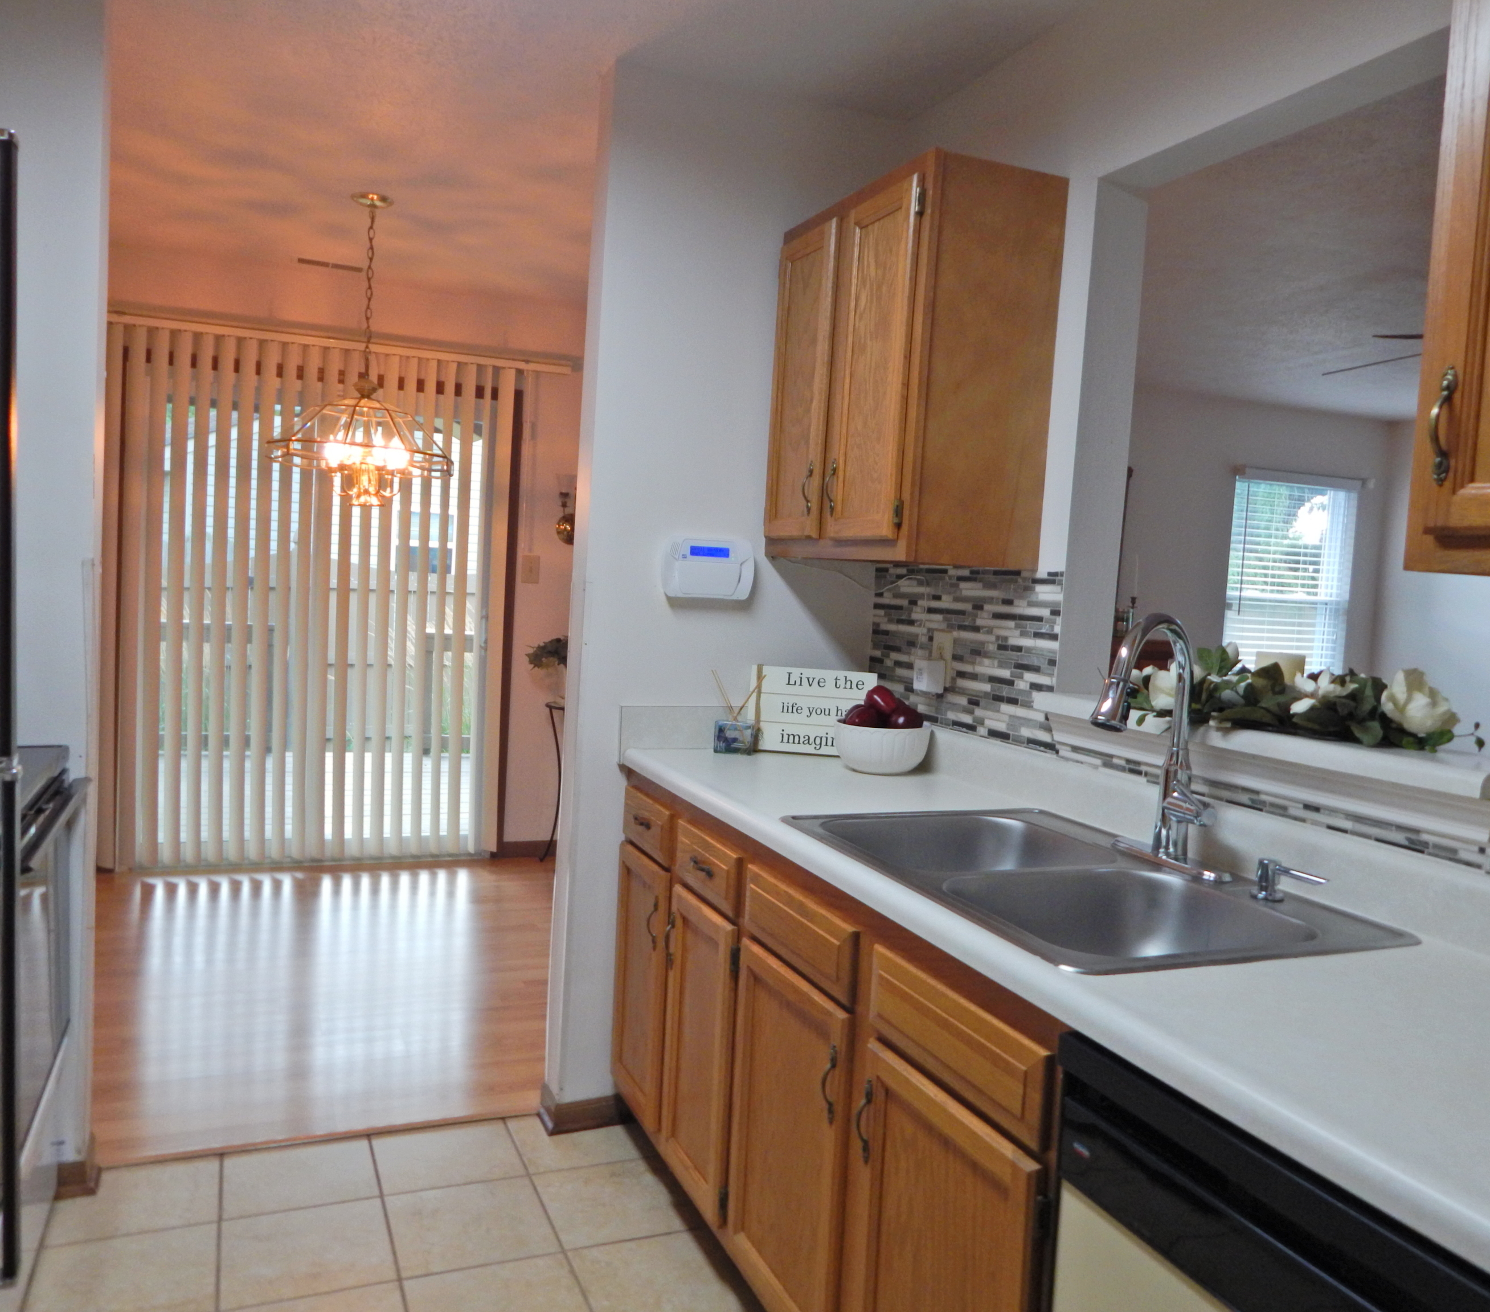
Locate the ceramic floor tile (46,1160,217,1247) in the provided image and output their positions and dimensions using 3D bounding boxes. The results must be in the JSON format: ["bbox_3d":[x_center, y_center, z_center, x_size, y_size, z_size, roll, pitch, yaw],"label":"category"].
[{"bbox_3d":[-1.216,1.096,2.242,0.300,0.010,0.265,2,4,-24],"label":"ceramic floor tile"}]

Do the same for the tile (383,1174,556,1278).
[{"bbox_3d":[-0.544,1.138,2.216,0.302,0.010,0.302,2,4,-24],"label":"tile"}]

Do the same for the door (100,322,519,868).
[{"bbox_3d":[-1.758,-0.163,4.683,1.560,2.090,0.100,2,4,-24],"label":"door"}]

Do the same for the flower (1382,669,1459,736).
[{"bbox_3d":[0.934,0.064,1.537,0.108,0.094,0.100,5,4,25],"label":"flower"}]

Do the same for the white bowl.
[{"bbox_3d":[0.305,0.203,2.482,0.212,0.100,0.212,3,4,0],"label":"white bowl"}]

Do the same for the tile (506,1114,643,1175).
[{"bbox_3d":[-0.391,1.120,2.607,0.290,0.010,0.270,2,4,-24],"label":"tile"}]

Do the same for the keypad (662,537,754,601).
[{"bbox_3d":[-0.088,-0.203,2.603,0.208,0.138,0.035,2,4,-24],"label":"keypad"}]

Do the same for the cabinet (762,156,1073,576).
[{"bbox_3d":[0.328,-0.582,2.415,0.333,0.762,0.637,2,4,-24],"label":"cabinet"}]

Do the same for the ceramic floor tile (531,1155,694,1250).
[{"bbox_3d":[-0.266,1.147,2.335,0.300,0.010,0.302,2,4,-24],"label":"ceramic floor tile"}]

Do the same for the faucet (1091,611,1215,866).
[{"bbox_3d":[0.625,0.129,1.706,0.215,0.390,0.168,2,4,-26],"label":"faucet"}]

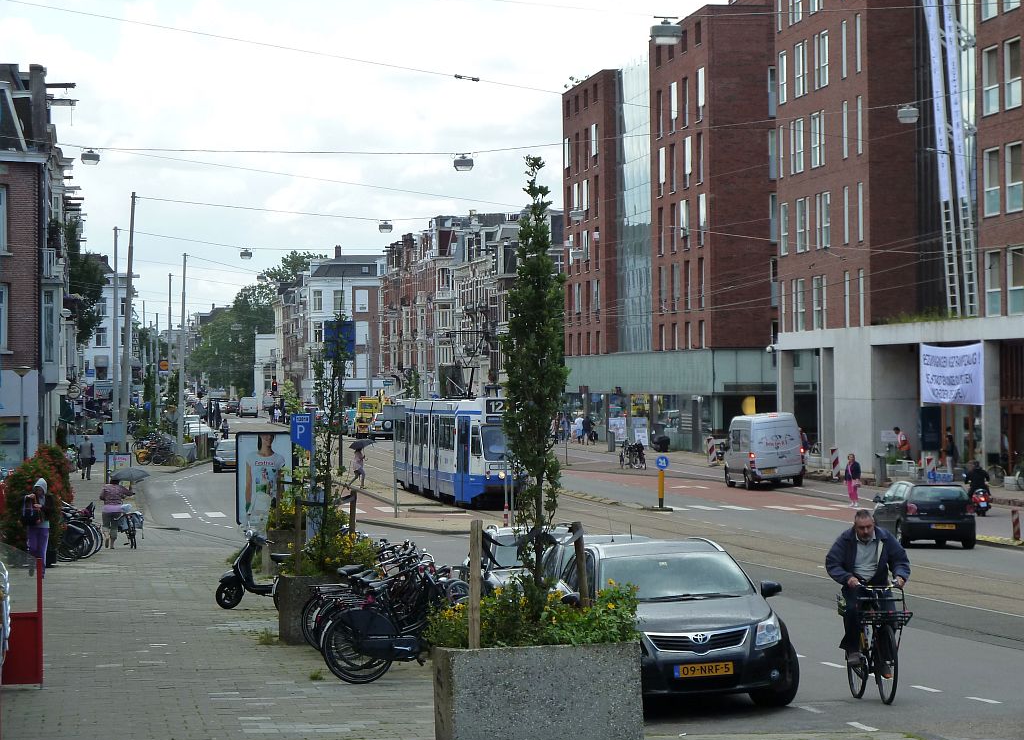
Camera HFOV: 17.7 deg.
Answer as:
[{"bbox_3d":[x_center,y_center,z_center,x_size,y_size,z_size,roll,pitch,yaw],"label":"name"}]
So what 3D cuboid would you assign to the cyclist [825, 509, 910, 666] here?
[{"bbox_3d":[3.205,2.020,29.600,0.760,1.520,1.050,0,0,-8],"label":"cyclist"}]

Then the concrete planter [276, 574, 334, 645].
[{"bbox_3d":[-2.090,2.840,39.000,1.260,0.800,1.100,0,0,-7],"label":"concrete planter"}]

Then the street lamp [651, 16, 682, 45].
[{"bbox_3d":[2.400,-5.261,51.000,0.500,0.440,0.450,-1,0,-7],"label":"street lamp"}]

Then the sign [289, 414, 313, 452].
[{"bbox_3d":[-3.622,1.084,56.500,0.390,0.650,0.060,-1,0,-7],"label":"sign"}]

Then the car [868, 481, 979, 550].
[{"bbox_3d":[8.970,3.100,71.700,1.650,1.460,3.900,0,0,-3],"label":"car"}]

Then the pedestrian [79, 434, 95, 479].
[{"bbox_3d":[-16.613,3.447,128.200,0.600,1.750,0.500,0,0,-6],"label":"pedestrian"}]

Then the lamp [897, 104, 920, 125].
[{"bbox_3d":[8.450,-5.447,70.000,0.470,0.380,0.480,0,0,-7],"label":"lamp"}]

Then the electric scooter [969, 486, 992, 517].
[{"bbox_3d":[12.540,3.350,88.000,0.700,1.130,1.800,0,0,-3],"label":"electric scooter"}]

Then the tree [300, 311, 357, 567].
[{"bbox_3d":[-2.141,0.855,38.200,0.650,3.000,0.650,0,0,0],"label":"tree"}]

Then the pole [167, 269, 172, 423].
[{"bbox_3d":[-19.192,-0.480,184.000,0.270,9.910,0.270,0,0,0],"label":"pole"}]

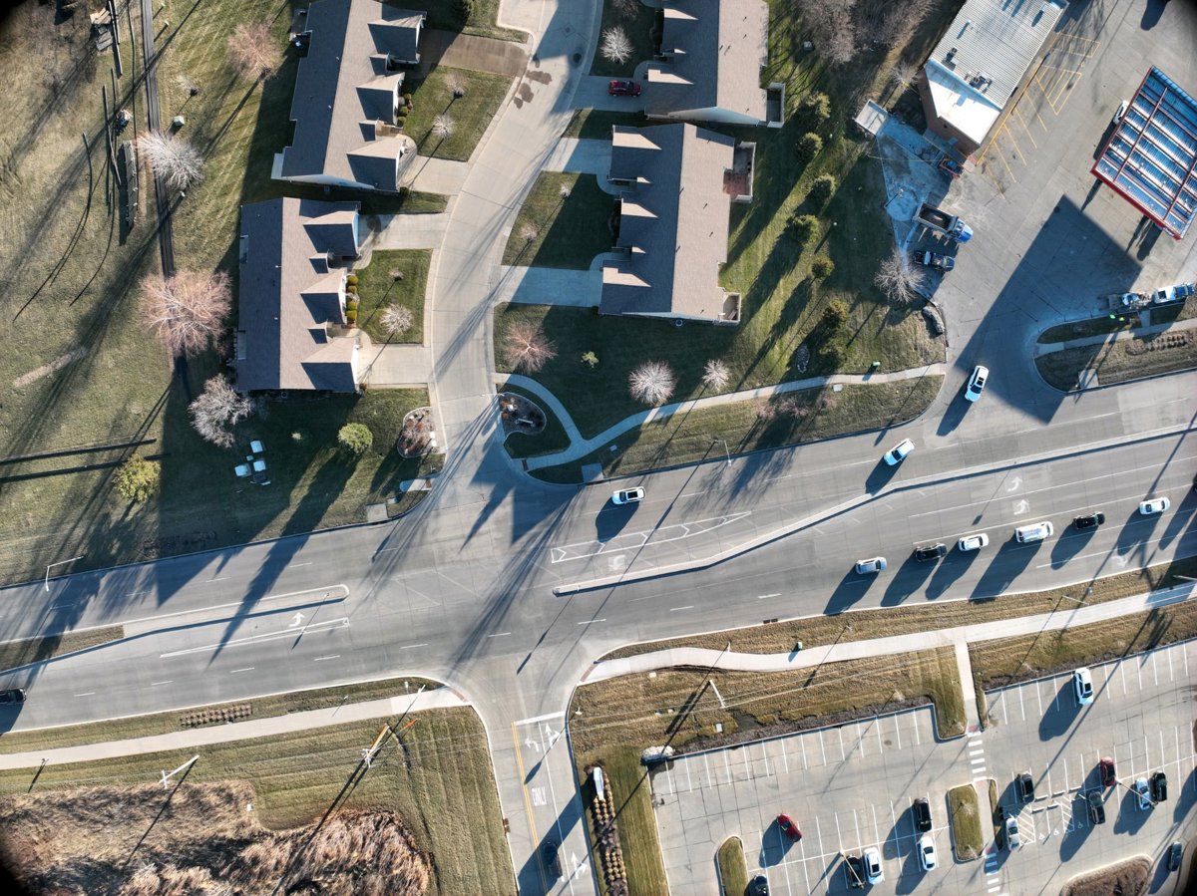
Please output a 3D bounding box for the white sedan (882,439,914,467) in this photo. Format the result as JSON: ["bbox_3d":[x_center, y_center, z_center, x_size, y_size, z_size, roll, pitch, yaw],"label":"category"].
[{"bbox_3d":[41.033,0.682,113.380,4.500,1.500,1.820,-36,90,0],"label":"white sedan"}]

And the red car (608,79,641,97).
[{"bbox_3d":[3.597,-49.070,112.894,4.500,1.650,1.850,2,90,0],"label":"red car"}]

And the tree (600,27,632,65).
[{"bbox_3d":[2.571,-56.292,116.692,4.400,6.000,4.700,0,90,-1],"label":"tree"}]

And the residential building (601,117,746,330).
[{"bbox_3d":[10.138,-31.549,116.486,18.000,6.400,26.200,5,90,-1],"label":"residential building"}]

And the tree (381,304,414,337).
[{"bbox_3d":[-28.134,-17.866,116.700,4.200,5.200,4.300,0,90,-1],"label":"tree"}]

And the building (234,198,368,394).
[{"bbox_3d":[-39.670,-20.030,110.350,16.700,6.300,25.600,1,90,0],"label":"building"}]

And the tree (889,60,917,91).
[{"bbox_3d":[41.100,-50.017,111.526,3.200,4.600,3.200,0,90,0],"label":"tree"}]

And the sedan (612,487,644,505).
[{"bbox_3d":[4.382,6.880,118.719,4.600,1.600,1.850,-10,90,-1],"label":"sedan"}]

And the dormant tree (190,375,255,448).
[{"bbox_3d":[-49.110,-4.730,109.350,8.200,8.300,9.200,0,90,0],"label":"dormant tree"}]

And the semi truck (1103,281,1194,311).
[{"bbox_3d":[73.800,-20.280,111.700,11.600,3.600,2.550,-10,90,0],"label":"semi truck"}]

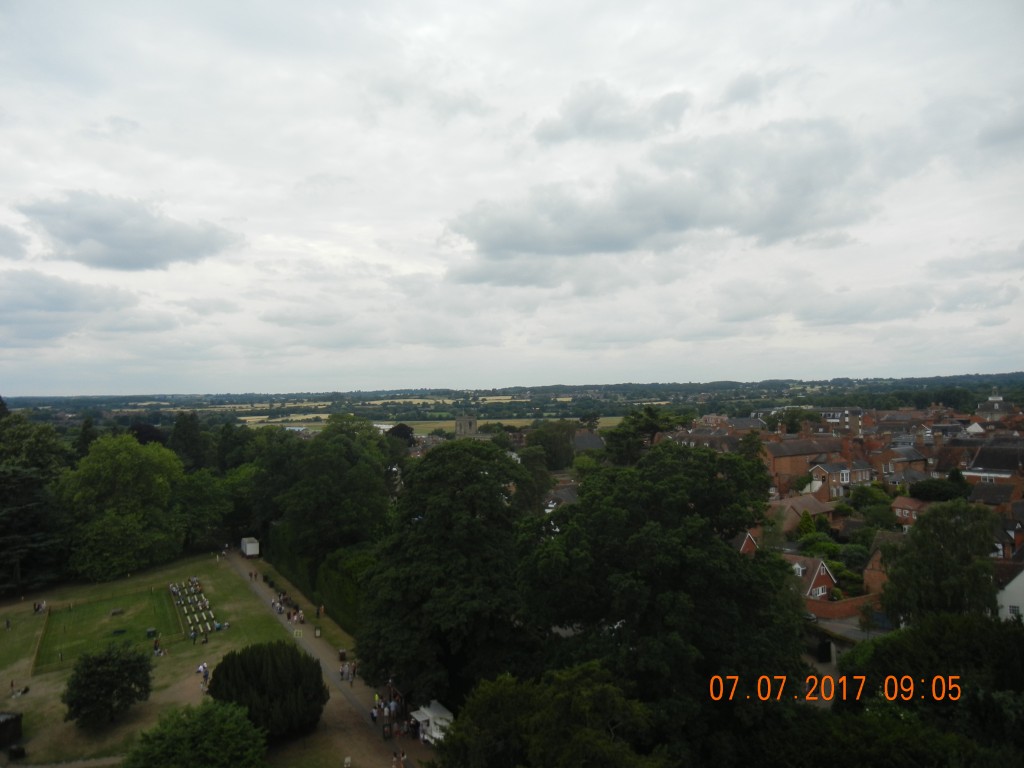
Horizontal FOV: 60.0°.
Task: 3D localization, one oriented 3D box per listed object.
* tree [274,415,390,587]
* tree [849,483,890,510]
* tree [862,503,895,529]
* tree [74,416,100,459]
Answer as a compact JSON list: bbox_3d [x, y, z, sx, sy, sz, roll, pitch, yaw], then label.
[{"bbox_3d":[-32.190,20.350,159.910,20.910,28.990,19.000,-1,0,-11],"label":"tree"},{"bbox_3d":[66.862,20.669,165.986,7.800,4.490,6.800,-1,0,0],"label":"tree"},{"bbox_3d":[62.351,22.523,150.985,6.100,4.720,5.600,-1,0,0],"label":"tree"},{"bbox_3d":[-128.680,23.430,269.920,7.610,26.480,7.500,-1,0,-26],"label":"tree"}]

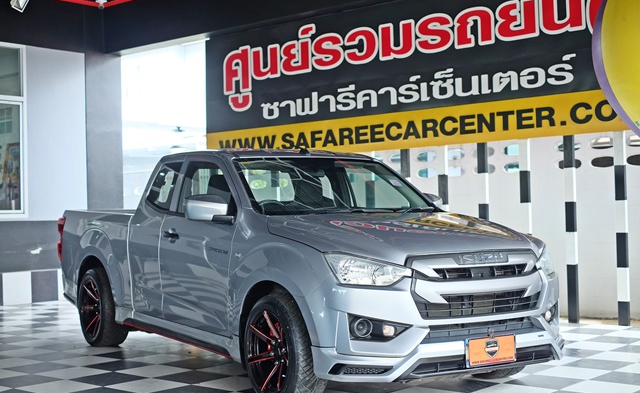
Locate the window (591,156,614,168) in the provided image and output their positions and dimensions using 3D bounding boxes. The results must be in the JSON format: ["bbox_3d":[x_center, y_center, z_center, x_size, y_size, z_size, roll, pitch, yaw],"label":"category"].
[{"bbox_3d":[3.043,-0.369,10.080,0.300,0.125,0.070,-2,-1,40],"label":"window"}]

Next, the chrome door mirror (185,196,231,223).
[{"bbox_3d":[-0.726,0.076,6.034,0.250,0.175,0.150,0,-1,-32],"label":"chrome door mirror"}]

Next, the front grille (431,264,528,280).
[{"bbox_3d":[0.875,0.412,5.140,0.680,0.075,0.080,0,-1,-33],"label":"front grille"}]

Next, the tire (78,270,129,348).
[{"bbox_3d":[-1.847,0.938,8.020,0.240,0.670,0.670,0,-1,-33],"label":"tire"}]

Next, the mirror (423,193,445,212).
[{"bbox_3d":[0.825,0.066,7.024,0.250,0.180,0.150,0,-1,-32],"label":"mirror"}]

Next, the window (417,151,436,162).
[{"bbox_3d":[1.322,-0.488,11.533,0.291,0.120,0.070,-2,-1,40],"label":"window"}]

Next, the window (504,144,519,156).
[{"bbox_3d":[2.251,-0.532,10.748,0.300,0.125,0.070,-2,-1,40],"label":"window"}]

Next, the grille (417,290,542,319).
[{"bbox_3d":[0.902,0.588,5.188,0.910,0.140,0.110,0,-1,-32],"label":"grille"}]

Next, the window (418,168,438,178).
[{"bbox_3d":[1.339,-0.290,11.518,0.289,0.120,0.070,-2,-1,40],"label":"window"}]

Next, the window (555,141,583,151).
[{"bbox_3d":[2.635,-0.526,9.974,0.280,0.110,0.100,-2,-1,40],"label":"window"}]

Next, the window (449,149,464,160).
[{"bbox_3d":[1.562,-0.479,10.863,0.260,0.110,0.100,-2,-1,40],"label":"window"}]

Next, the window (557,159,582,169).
[{"bbox_3d":[2.743,-0.352,10.333,0.313,0.120,0.070,-2,-1,40],"label":"window"}]

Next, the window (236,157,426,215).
[{"bbox_3d":[0.076,-0.077,6.487,1.420,0.130,0.720,0,36,-32],"label":"window"}]

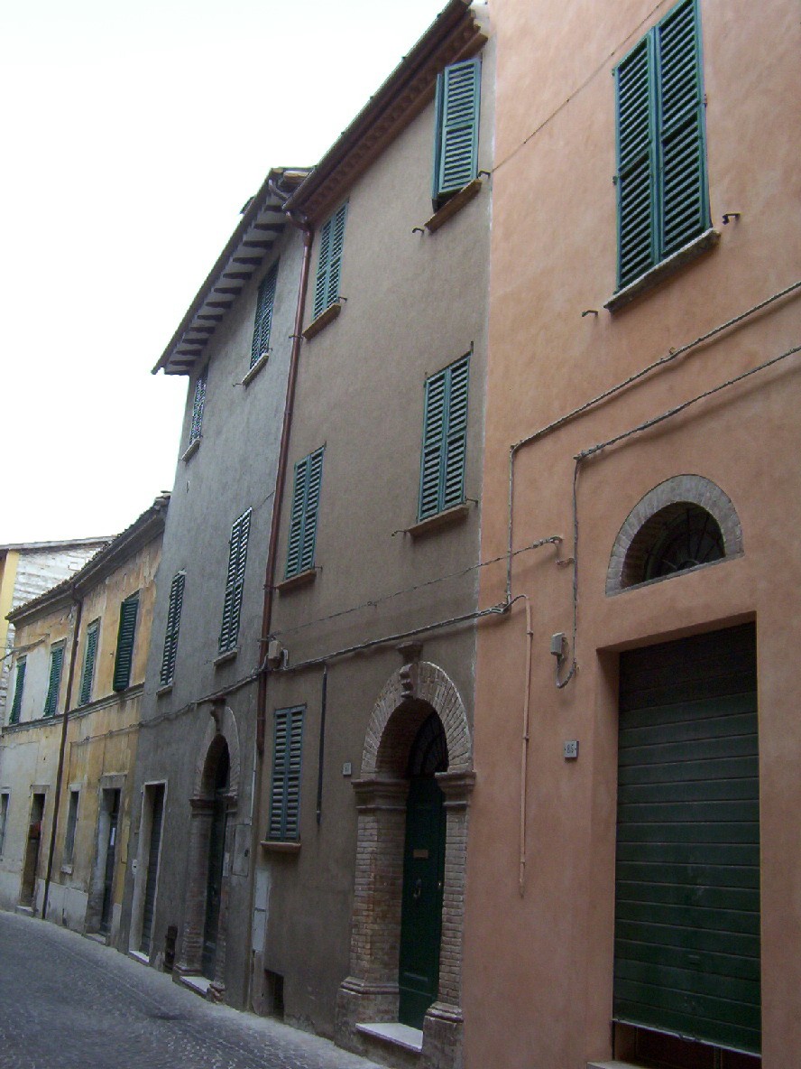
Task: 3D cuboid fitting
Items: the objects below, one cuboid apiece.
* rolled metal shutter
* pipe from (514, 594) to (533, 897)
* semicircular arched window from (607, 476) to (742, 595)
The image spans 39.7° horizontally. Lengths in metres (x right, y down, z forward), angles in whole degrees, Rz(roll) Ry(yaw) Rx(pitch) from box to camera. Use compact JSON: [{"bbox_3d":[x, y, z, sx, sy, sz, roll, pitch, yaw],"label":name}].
[{"bbox_3d":[1.732,1.752,6.608,0.080,2.310,1.430,10,-18,-24],"label":"rolled metal shutter"},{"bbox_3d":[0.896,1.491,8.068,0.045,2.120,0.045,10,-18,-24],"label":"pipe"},{"bbox_3d":[1.764,-0.029,7.011,0.200,0.650,1.320,10,-18,-24],"label":"semicircular arched window"}]

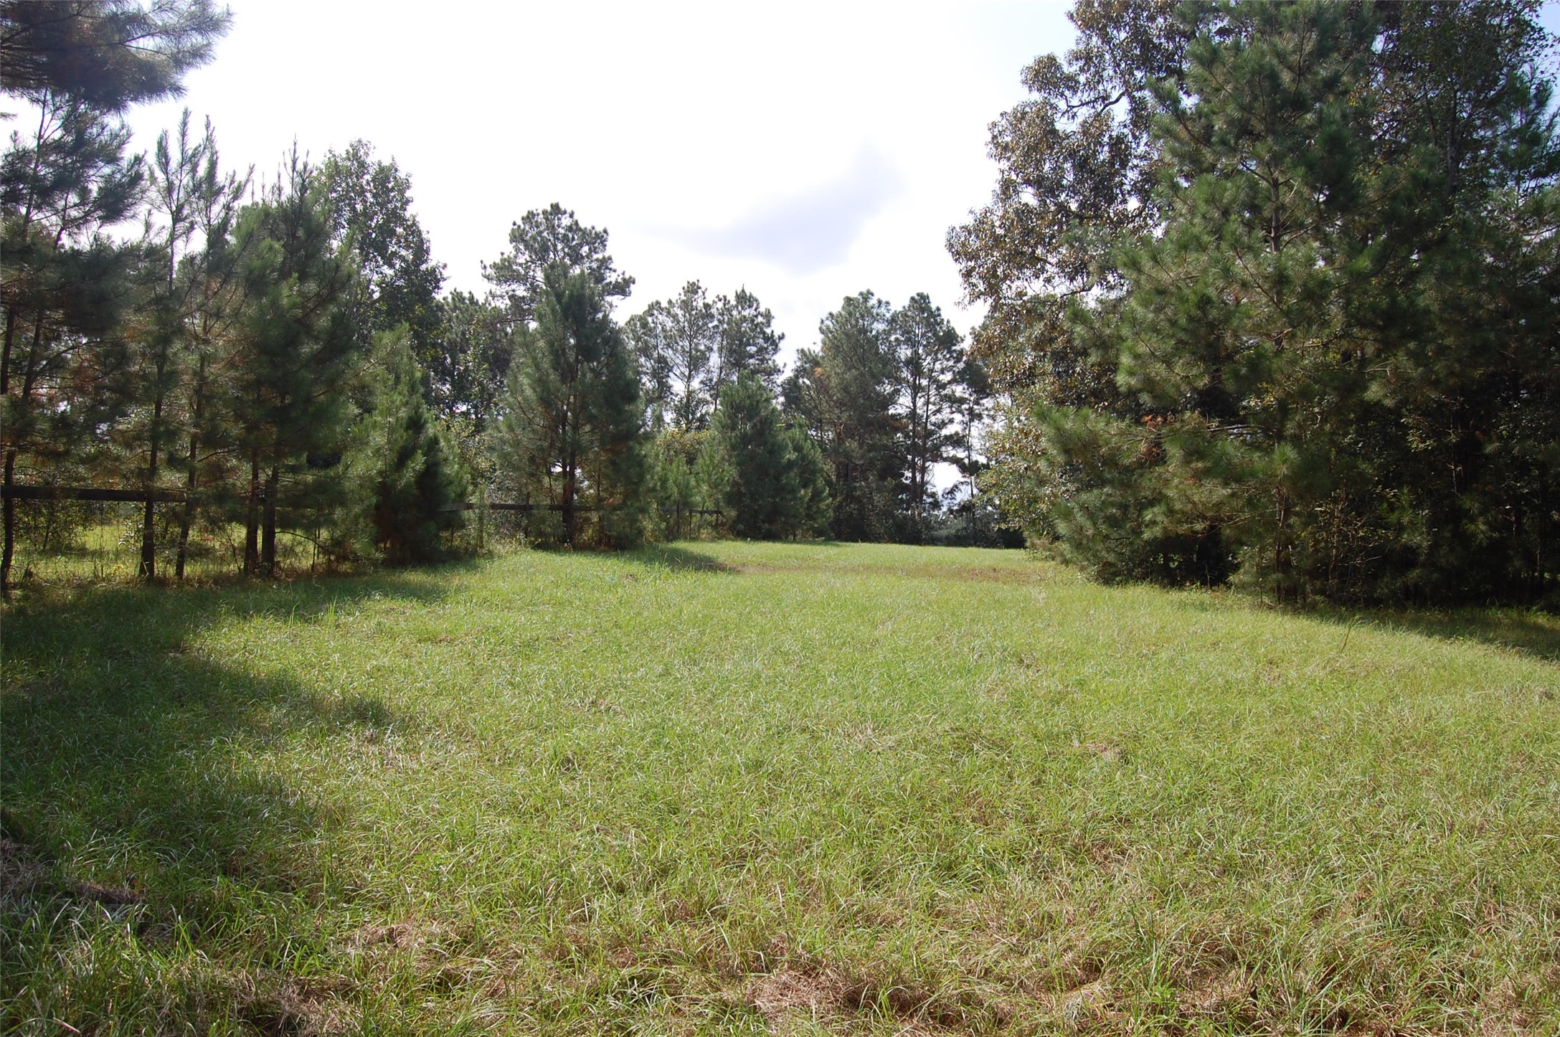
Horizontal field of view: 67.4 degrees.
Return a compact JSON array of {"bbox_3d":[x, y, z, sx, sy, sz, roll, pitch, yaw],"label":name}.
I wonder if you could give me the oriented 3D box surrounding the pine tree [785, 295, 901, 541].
[{"bbox_3d":[3.380,-5.520,63.000,6.040,13.530,5.740,0,0,0],"label":"pine tree"}]

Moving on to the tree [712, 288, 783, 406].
[{"bbox_3d":[-1.830,-5.740,64.000,4.140,13.880,4.140,0,0,0],"label":"tree"}]

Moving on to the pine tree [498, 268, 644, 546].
[{"bbox_3d":[-6.260,-3.320,35.000,4.380,8.320,4.250,0,0,0],"label":"pine tree"}]

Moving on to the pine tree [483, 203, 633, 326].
[{"bbox_3d":[-9.870,-6.450,52.000,6.670,15.180,6.330,0,0,0],"label":"pine tree"}]

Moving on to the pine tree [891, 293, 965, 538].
[{"bbox_3d":[8.200,-5.620,65.000,4.130,13.820,4.130,0,0,0],"label":"pine tree"}]

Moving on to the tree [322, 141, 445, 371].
[{"bbox_3d":[-12.990,-5.610,38.000,4.240,13.350,4.240,0,0,0],"label":"tree"}]

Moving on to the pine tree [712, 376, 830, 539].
[{"bbox_3d":[-0.410,-2.760,52.000,5.200,7.370,4.680,0,0,0],"label":"pine tree"}]

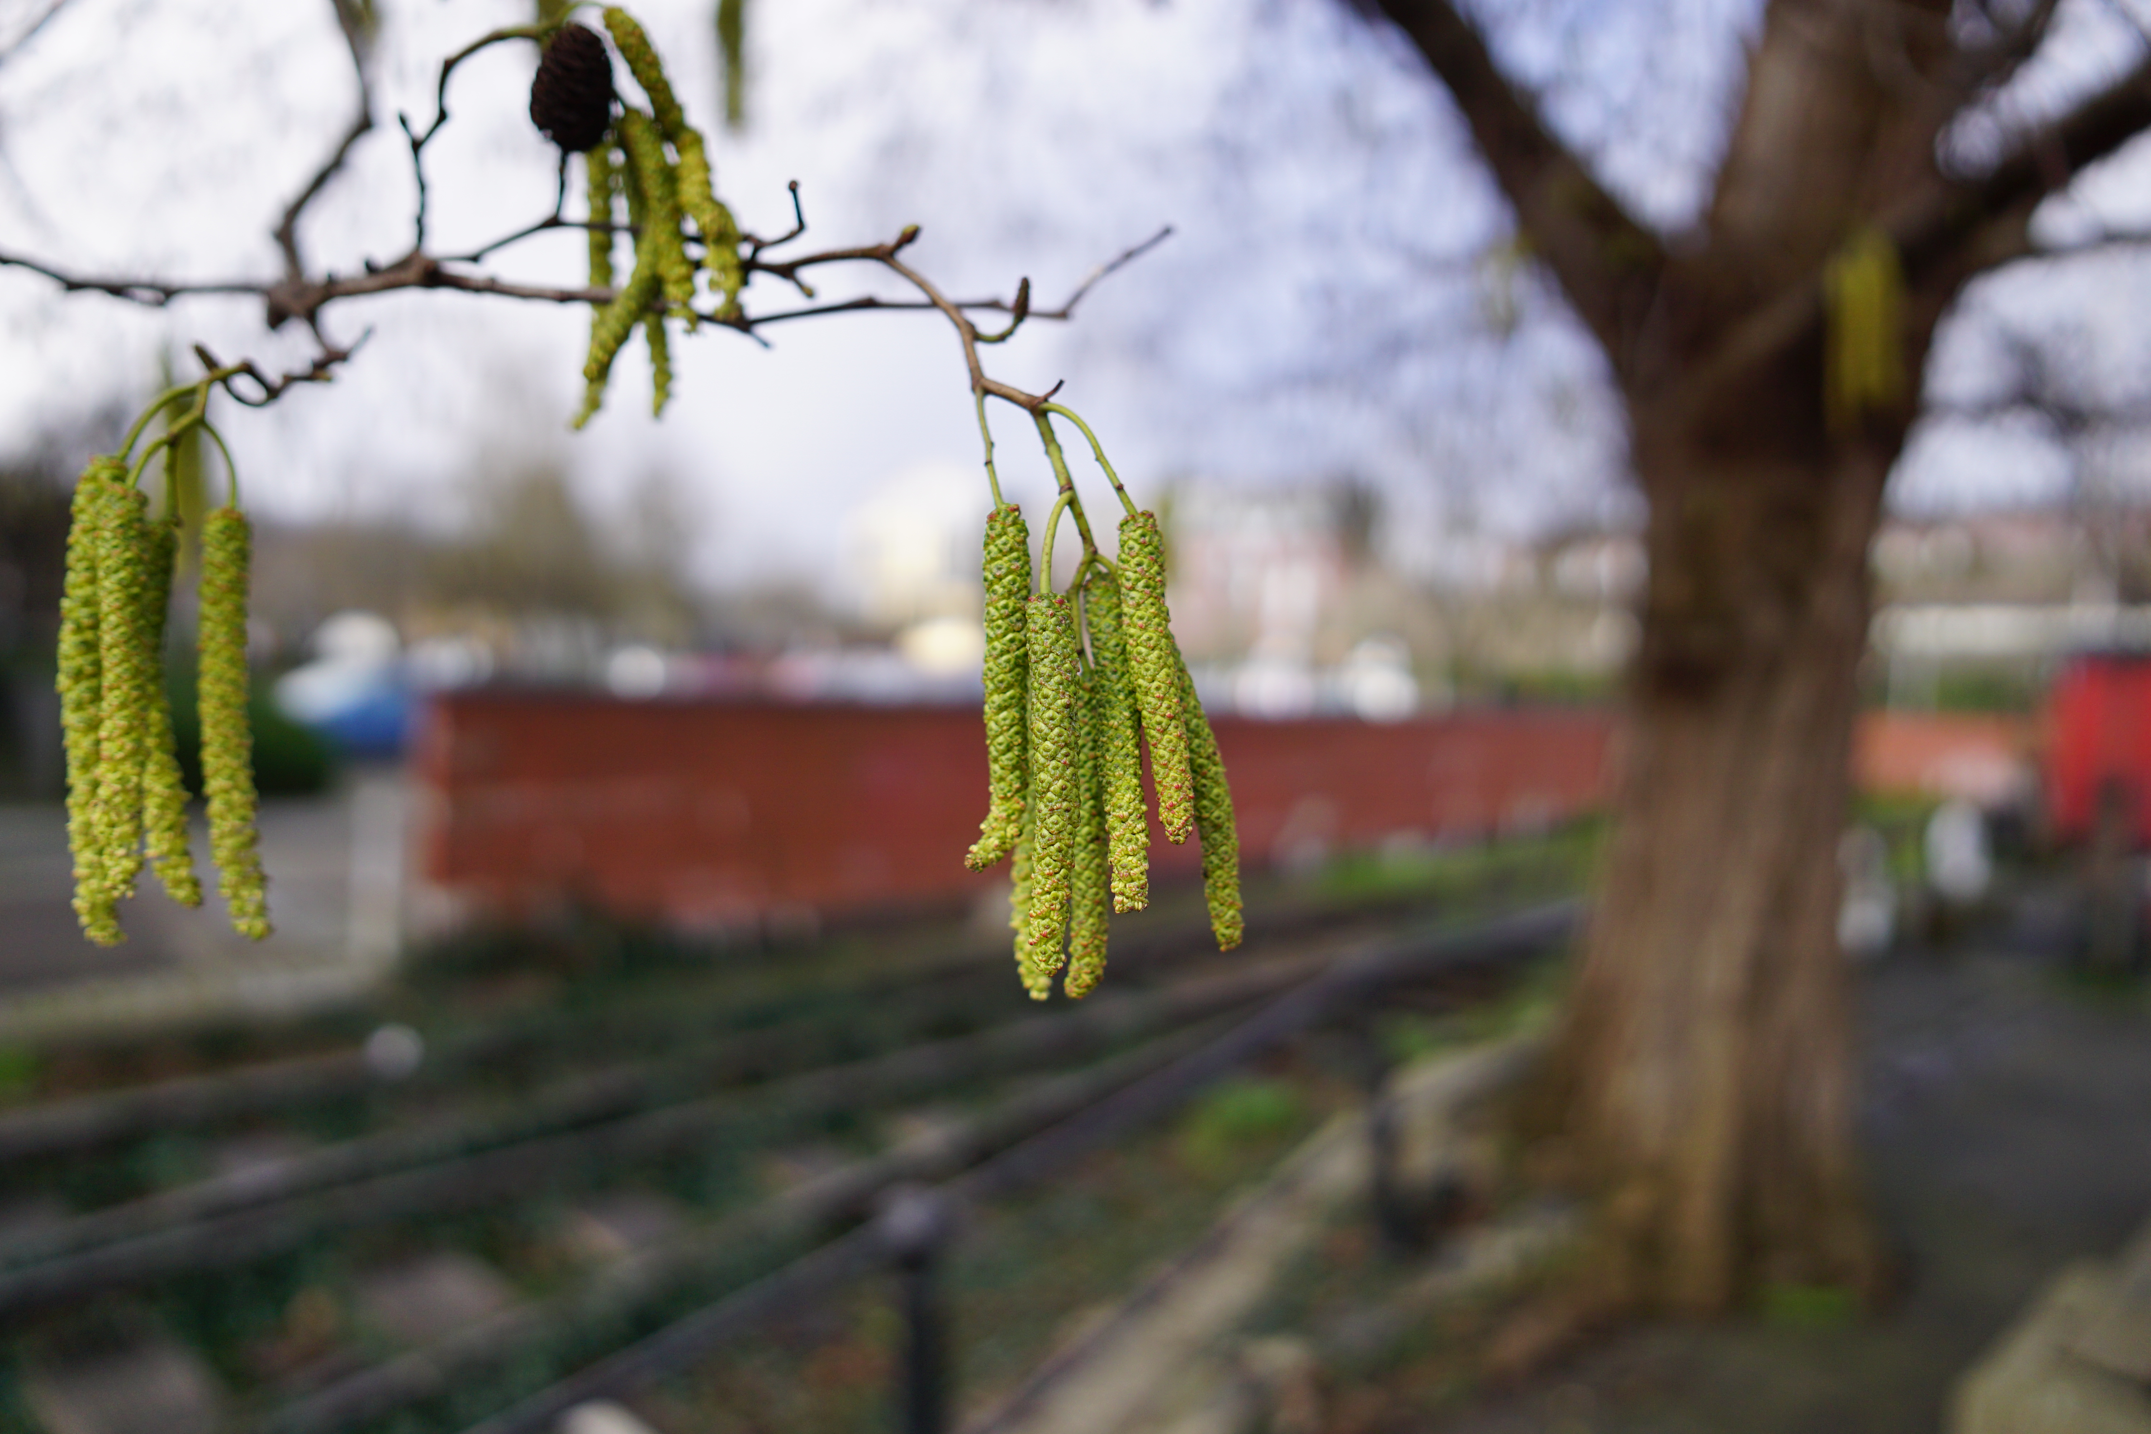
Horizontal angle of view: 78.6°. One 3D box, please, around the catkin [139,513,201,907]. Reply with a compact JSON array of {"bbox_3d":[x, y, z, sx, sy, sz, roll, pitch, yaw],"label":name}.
[{"bbox_3d":[-0.181,-0.001,0.263,0.010,0.078,0.008,-3,0,0],"label":"catkin"}]

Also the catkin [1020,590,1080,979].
[{"bbox_3d":[-0.005,0.012,0.233,0.009,0.068,0.008,0,0,-1],"label":"catkin"}]

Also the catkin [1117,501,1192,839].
[{"bbox_3d":[0.015,-0.007,0.236,0.009,0.060,0.008,-7,0,4],"label":"catkin"}]

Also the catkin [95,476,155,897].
[{"bbox_3d":[-0.186,-0.005,0.257,0.009,0.083,0.008,0,0,-36],"label":"catkin"}]

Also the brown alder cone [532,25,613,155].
[{"bbox_3d":[-0.099,-0.123,0.258,0.015,0.026,0.015,6,0,-23],"label":"brown alder cone"}]

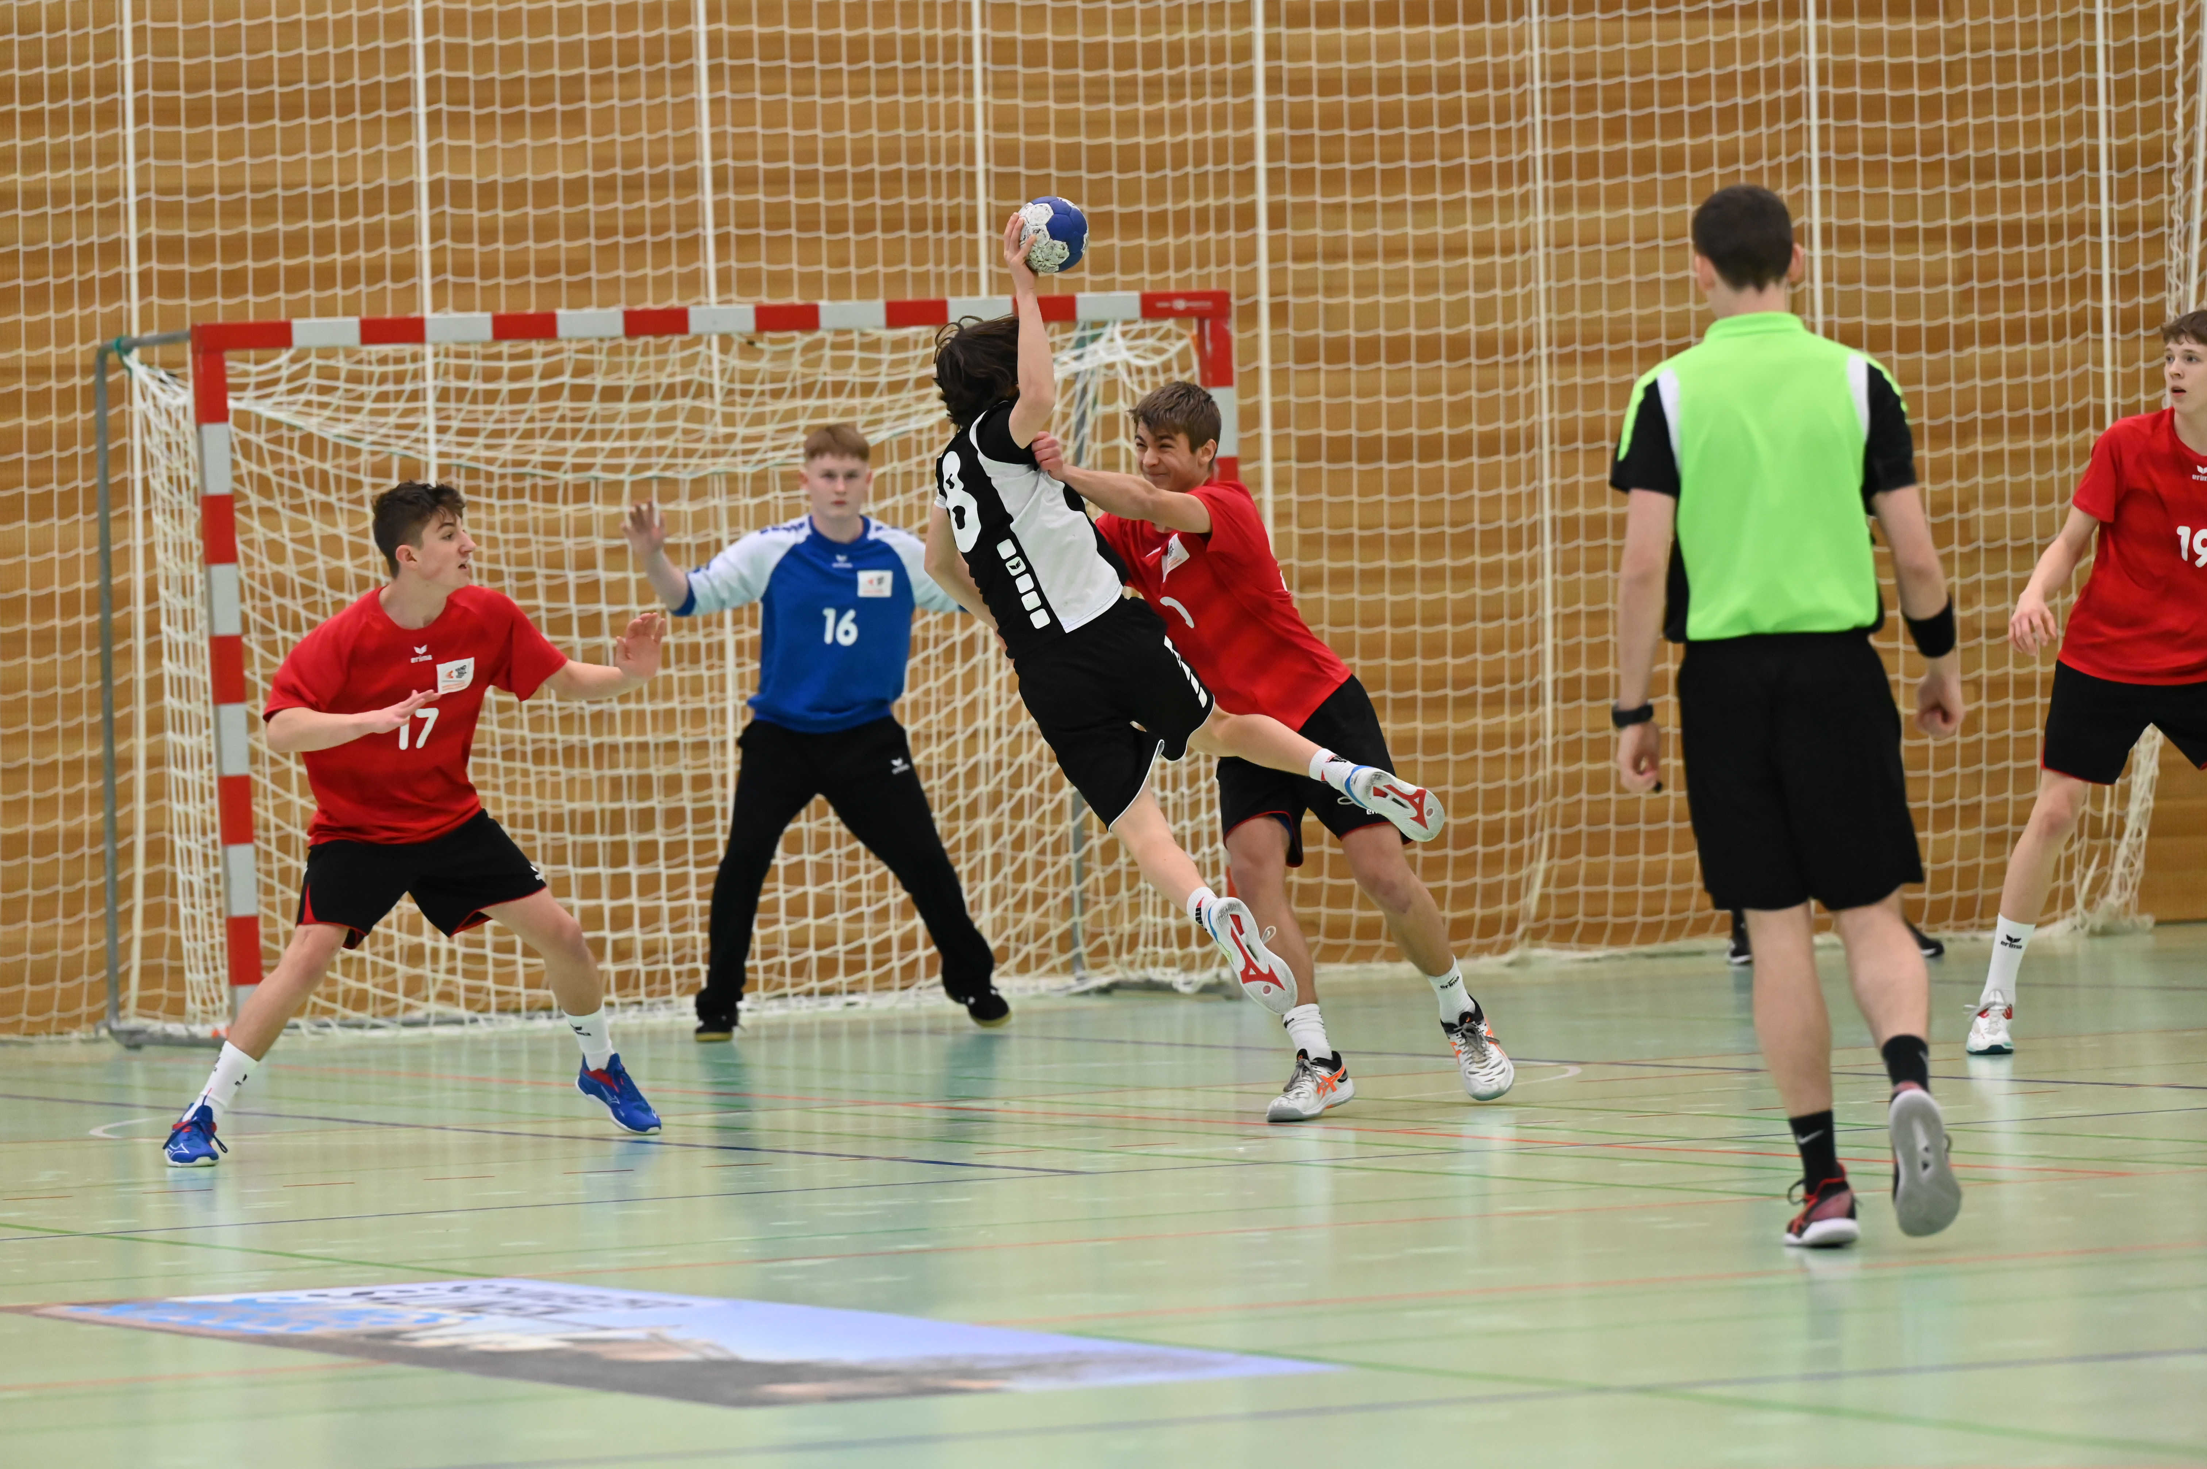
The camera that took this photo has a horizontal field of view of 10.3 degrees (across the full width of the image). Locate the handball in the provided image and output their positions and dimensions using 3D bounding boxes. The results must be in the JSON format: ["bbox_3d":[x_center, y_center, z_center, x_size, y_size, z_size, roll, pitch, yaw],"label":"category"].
[{"bbox_3d":[-0.117,-1.128,27.700,0.175,0.175,0.175,-2,0,0],"label":"handball"}]

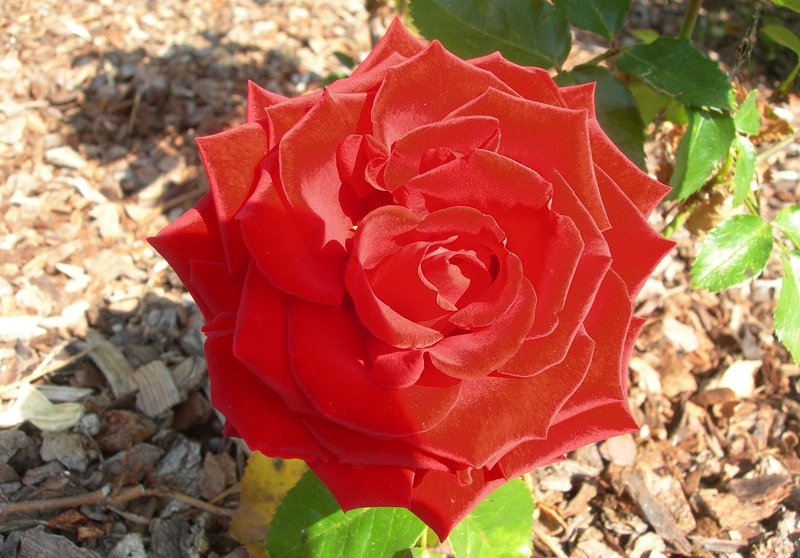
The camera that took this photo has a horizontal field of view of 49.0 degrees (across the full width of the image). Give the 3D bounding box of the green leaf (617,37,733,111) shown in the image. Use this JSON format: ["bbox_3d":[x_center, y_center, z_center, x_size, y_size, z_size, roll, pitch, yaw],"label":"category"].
[{"bbox_3d":[0.122,-0.091,0.390,0.055,0.009,0.030,24,51,13],"label":"green leaf"}]

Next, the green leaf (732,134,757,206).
[{"bbox_3d":[0.165,-0.052,0.420,0.014,0.035,0.008,20,22,34],"label":"green leaf"}]

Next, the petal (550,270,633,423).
[{"bbox_3d":[0.051,0.018,0.236,0.023,0.041,0.016,6,2,-9],"label":"petal"}]

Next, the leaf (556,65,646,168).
[{"bbox_3d":[0.074,-0.057,0.325,0.038,0.012,0.046,-27,72,-10],"label":"leaf"}]

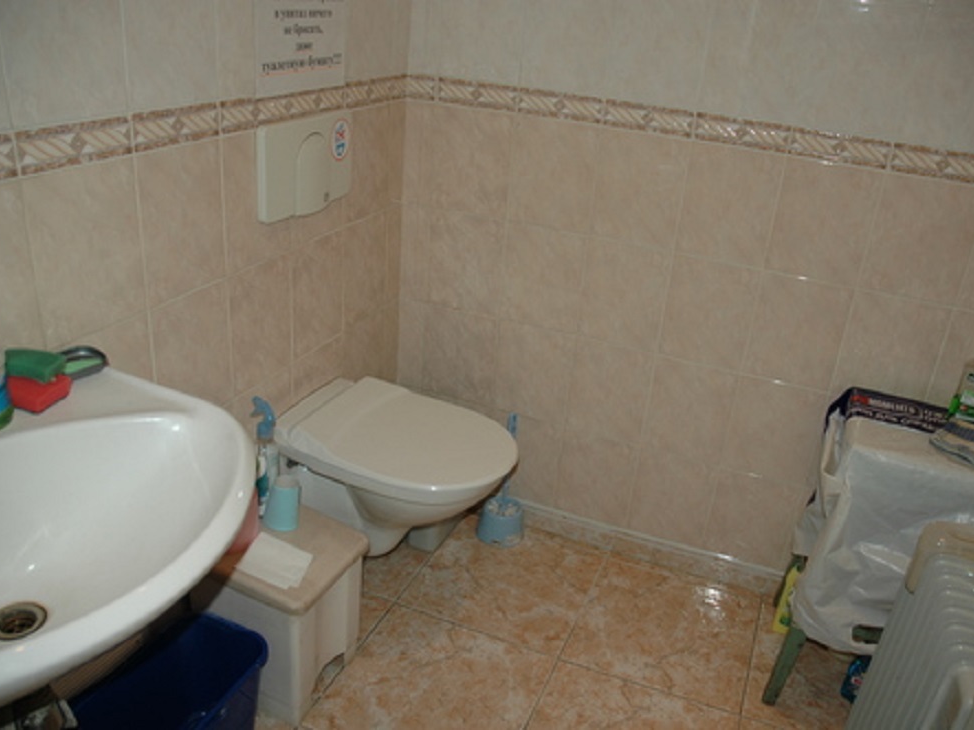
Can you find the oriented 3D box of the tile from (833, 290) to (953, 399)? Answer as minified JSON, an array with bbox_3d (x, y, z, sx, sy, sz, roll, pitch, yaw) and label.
[{"bbox_3d":[0.842,-0.026,1.722,0.200,0.252,0.010,14,26,19],"label":"tile"}]

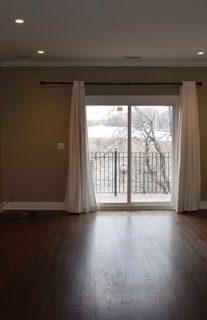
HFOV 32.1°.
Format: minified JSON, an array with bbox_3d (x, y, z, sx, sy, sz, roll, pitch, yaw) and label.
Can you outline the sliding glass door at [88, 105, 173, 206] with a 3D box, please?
[{"bbox_3d":[0.490,-0.059,6.825,1.760,1.940,0.090,0,5,-1],"label":"sliding glass door"}]

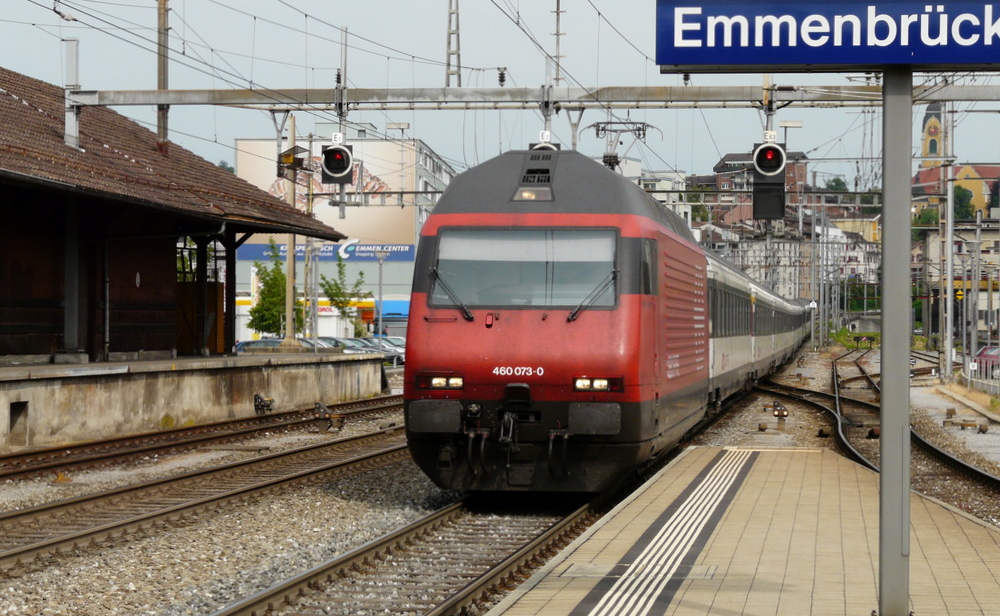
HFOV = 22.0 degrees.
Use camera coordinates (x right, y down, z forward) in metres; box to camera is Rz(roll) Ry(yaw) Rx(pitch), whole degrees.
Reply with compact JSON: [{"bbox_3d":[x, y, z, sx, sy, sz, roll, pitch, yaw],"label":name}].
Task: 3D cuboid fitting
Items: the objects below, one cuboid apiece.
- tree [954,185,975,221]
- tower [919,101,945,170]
[{"bbox_3d":[120.653,-27.232,670.000,6.200,10.000,6.000,0,0,0],"label":"tree"},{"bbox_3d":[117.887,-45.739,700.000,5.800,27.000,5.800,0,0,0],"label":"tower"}]

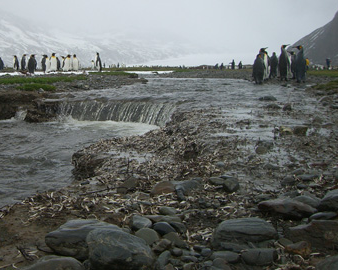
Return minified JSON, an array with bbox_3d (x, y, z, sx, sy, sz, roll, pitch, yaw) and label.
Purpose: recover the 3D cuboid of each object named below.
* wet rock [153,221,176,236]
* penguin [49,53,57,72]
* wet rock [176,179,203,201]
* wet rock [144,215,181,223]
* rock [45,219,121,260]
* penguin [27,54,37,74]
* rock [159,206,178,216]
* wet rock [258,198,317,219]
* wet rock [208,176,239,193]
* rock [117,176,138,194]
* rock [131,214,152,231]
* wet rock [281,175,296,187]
[{"bbox_3d":[-0.015,0.349,1.464,0.085,0.043,0.068,0,10,0],"label":"wet rock"},{"bbox_3d":[-5.378,-3.366,18.400,0.310,0.880,0.330,-3,10,-14],"label":"penguin"},{"bbox_3d":[0.093,0.254,1.844,0.135,0.097,0.094,0,10,0],"label":"wet rock"},{"bbox_3d":[-0.021,0.323,1.526,0.142,0.034,0.075,0,10,-1],"label":"wet rock"},{"bbox_3d":[-0.294,0.366,1.394,0.271,0.113,0.168,0,10,0],"label":"rock"},{"bbox_3d":[-5.941,-3.060,17.200,0.310,0.870,0.340,4,11,20],"label":"penguin"},{"bbox_3d":[-0.004,0.320,1.654,0.080,0.033,0.060,0,10,0],"label":"rock"},{"bbox_3d":[0.467,0.293,1.565,0.228,0.058,0.137,0,10,0],"label":"wet rock"},{"bbox_3d":[0.251,0.228,1.817,0.145,0.060,0.090,1,10,8],"label":"wet rock"},{"bbox_3d":[-0.200,0.245,1.915,0.100,0.072,0.085,-1,10,-6],"label":"rock"},{"bbox_3d":[-0.107,0.342,1.529,0.086,0.053,0.069,0,10,0],"label":"rock"},{"bbox_3d":[0.555,0.212,1.836,0.064,0.043,0.055,3,10,17],"label":"wet rock"}]

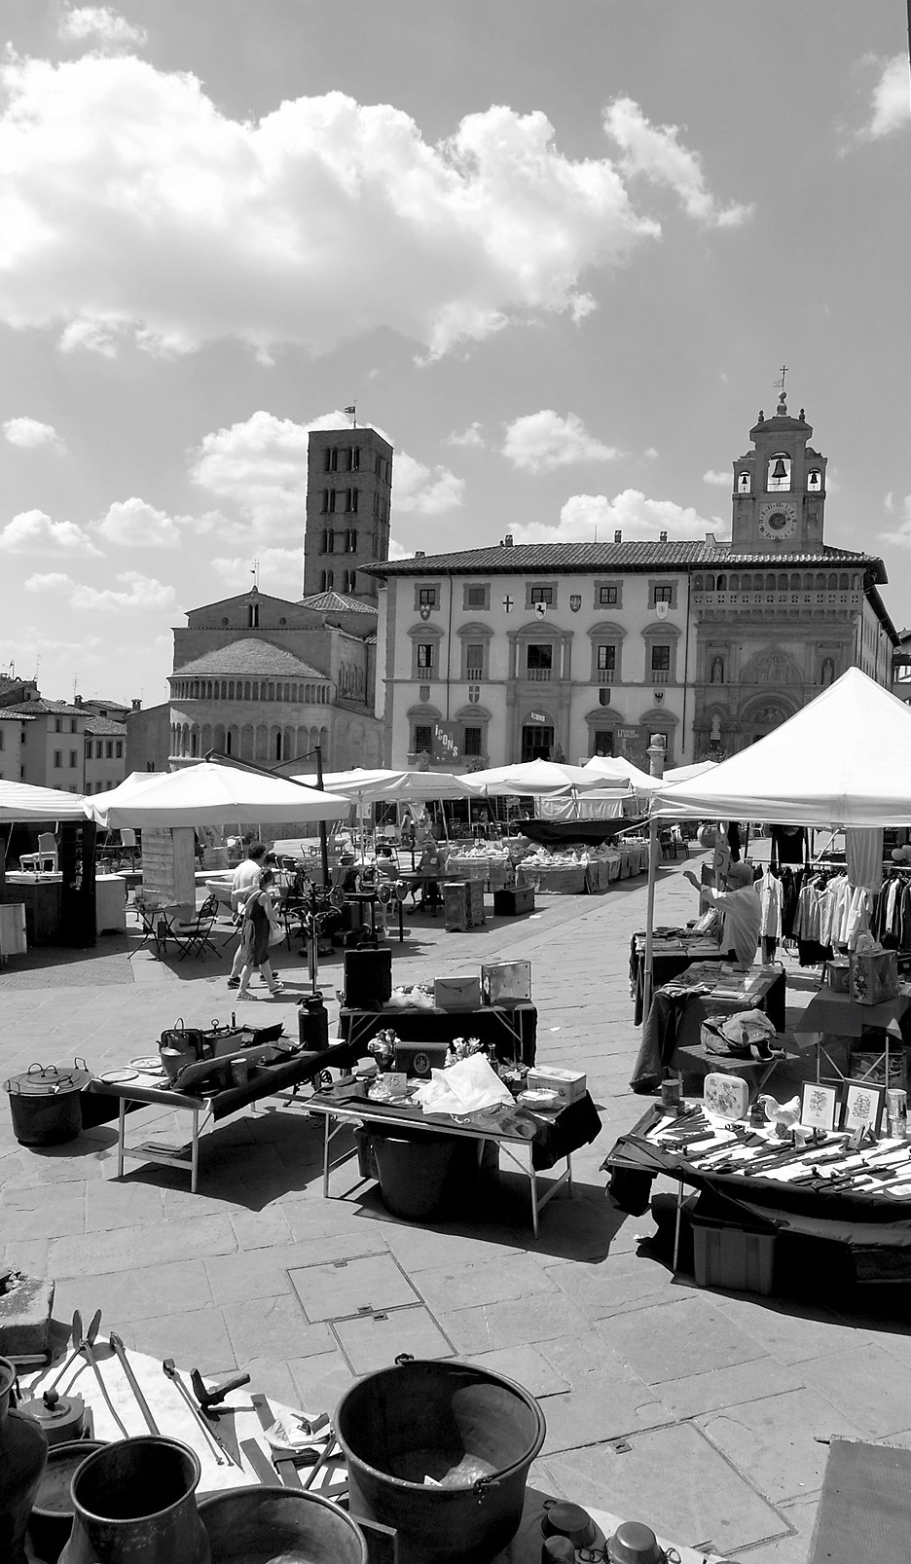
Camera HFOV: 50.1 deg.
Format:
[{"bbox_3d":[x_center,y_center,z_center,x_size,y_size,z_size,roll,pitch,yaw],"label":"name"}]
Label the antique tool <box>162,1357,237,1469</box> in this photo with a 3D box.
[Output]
[{"bbox_3d":[-0.651,1.533,2.399,0.050,0.040,0.470,0,1,-34],"label":"antique tool"}]

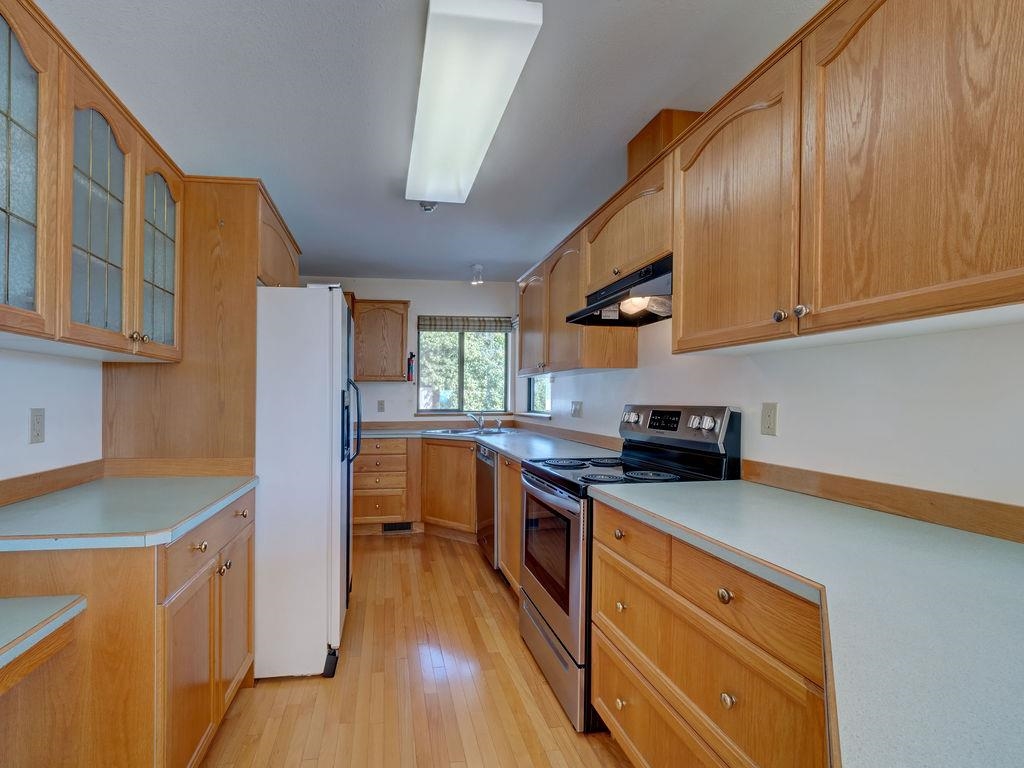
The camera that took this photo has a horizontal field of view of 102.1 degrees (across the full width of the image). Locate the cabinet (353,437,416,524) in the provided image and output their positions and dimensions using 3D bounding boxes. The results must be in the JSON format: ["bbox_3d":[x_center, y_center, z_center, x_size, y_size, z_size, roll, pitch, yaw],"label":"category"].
[{"bbox_3d":[-1.277,0.902,4.093,0.556,0.793,0.618,0,-2,-12],"label":"cabinet"}]

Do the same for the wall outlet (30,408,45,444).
[{"bbox_3d":[-1.706,0.151,1.498,0.012,0.126,0.068,0,-2,-16],"label":"wall outlet"}]

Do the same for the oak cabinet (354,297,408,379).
[{"bbox_3d":[-1.303,-0.415,4.157,0.525,0.783,0.330,0,-2,-12],"label":"oak cabinet"}]

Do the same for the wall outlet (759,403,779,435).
[{"bbox_3d":[0.983,0.137,1.590,0.012,0.127,0.072,0,-2,-16],"label":"wall outlet"}]

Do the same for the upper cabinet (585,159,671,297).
[{"bbox_3d":[0.683,-0.681,1.981,0.371,0.402,0.731,0,-2,-16],"label":"upper cabinet"}]

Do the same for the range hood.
[{"bbox_3d":[0.621,-0.413,1.970,0.494,0.154,0.762,0,-2,-16],"label":"range hood"}]

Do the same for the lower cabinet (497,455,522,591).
[{"bbox_3d":[0.289,0.872,2.675,0.659,0.803,0.546,0,-2,-16],"label":"lower cabinet"}]

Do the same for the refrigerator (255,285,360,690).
[{"bbox_3d":[-1.283,0.459,2.245,0.834,1.802,0.793,0,-2,-13],"label":"refrigerator"}]

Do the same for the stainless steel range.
[{"bbox_3d":[0.463,0.743,2.000,0.711,1.226,0.731,0,-2,-16],"label":"stainless steel range"}]

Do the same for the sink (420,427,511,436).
[{"bbox_3d":[-0.418,0.567,4.050,0.824,0.185,0.515,-1,-2,31],"label":"sink"}]

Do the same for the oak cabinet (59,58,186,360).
[{"bbox_3d":[-1.513,-0.506,1.432,0.340,0.803,0.711,0,-2,-16],"label":"oak cabinet"}]

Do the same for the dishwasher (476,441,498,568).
[{"bbox_3d":[0.088,0.892,3.228,0.628,0.819,0.628,0,-2,-16],"label":"dishwasher"}]

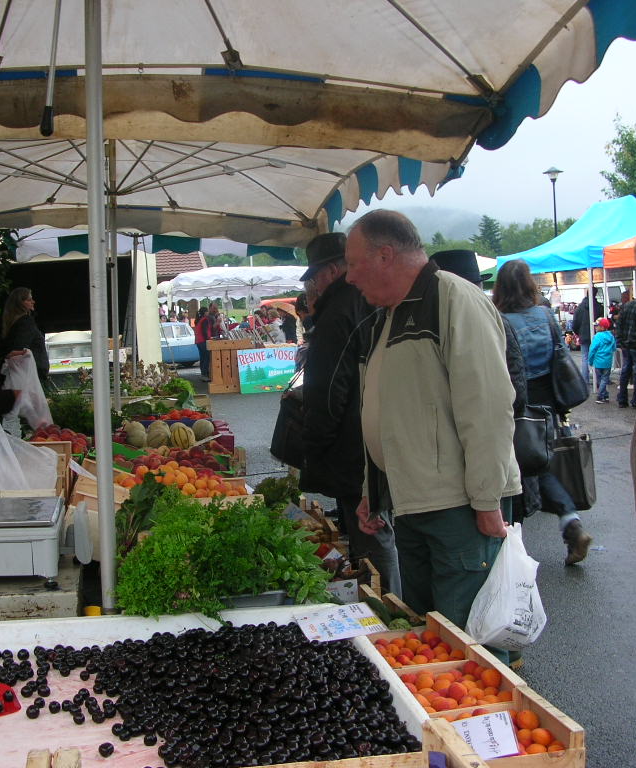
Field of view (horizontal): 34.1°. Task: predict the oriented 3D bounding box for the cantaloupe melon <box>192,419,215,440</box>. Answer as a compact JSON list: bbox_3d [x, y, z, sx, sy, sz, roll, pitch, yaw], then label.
[{"bbox_3d":[-0.630,0.251,5.700,0.125,0.125,0.125,-2,4,0],"label":"cantaloupe melon"}]

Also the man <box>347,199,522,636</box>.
[{"bbox_3d":[0.395,0.290,3.450,0.450,1.660,0.540,-3,5,-30],"label":"man"}]

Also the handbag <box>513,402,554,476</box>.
[{"bbox_3d":[1.062,0.279,5.200,0.300,0.350,0.150,0,4,24],"label":"handbag"}]

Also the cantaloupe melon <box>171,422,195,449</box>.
[{"bbox_3d":[-0.713,0.271,5.450,0.130,0.135,0.130,-1,4,0],"label":"cantaloupe melon"}]

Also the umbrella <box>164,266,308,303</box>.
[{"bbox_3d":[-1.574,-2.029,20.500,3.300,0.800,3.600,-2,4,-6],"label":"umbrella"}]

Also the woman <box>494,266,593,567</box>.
[{"bbox_3d":[1.194,0.149,5.646,0.550,1.660,0.580,-3,4,-20],"label":"woman"}]

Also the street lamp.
[{"bbox_3d":[6.191,-3.126,27.165,0.520,5.104,0.520,-2,4,0],"label":"street lamp"}]

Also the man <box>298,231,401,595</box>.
[{"bbox_3d":[0.139,0.214,4.300,0.420,1.700,0.510,2,5,33],"label":"man"}]

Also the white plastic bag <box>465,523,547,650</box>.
[{"bbox_3d":[0.583,0.633,3.220,0.250,0.390,0.170,-2,4,-18],"label":"white plastic bag"}]

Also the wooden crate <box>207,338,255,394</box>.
[{"bbox_3d":[-1.709,-0.335,19.509,0.870,1.000,0.500,-3,4,-14],"label":"wooden crate"}]

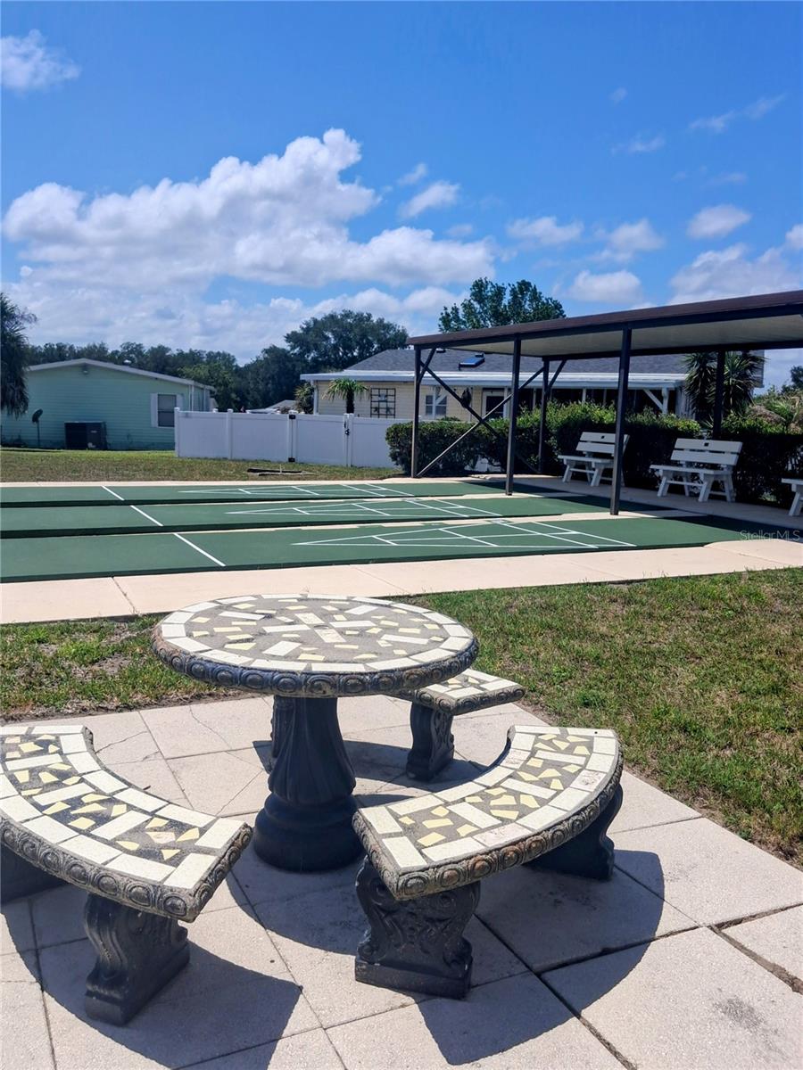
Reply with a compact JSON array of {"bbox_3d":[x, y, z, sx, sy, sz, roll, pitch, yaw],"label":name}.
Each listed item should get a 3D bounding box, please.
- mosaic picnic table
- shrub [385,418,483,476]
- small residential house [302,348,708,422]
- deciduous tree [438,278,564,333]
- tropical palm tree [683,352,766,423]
[{"bbox_3d":[-0.284,0.660,2.737,1.030,0.750,1.030,2,8,0],"label":"mosaic picnic table"},{"bbox_3d":[0.694,-1.829,17.269,1.750,1.200,1.150,-2,9,-27],"label":"shrub"},{"bbox_3d":[4.768,-4.922,30.407,14.300,3.950,8.800,6,9,23],"label":"small residential house"},{"bbox_3d":[5.506,-9.669,46.080,7.400,8.800,7.200,2,8,0],"label":"deciduous tree"},{"bbox_3d":[7.322,-2.765,19.101,1.800,3.200,1.800,5,9,20],"label":"tropical palm tree"}]

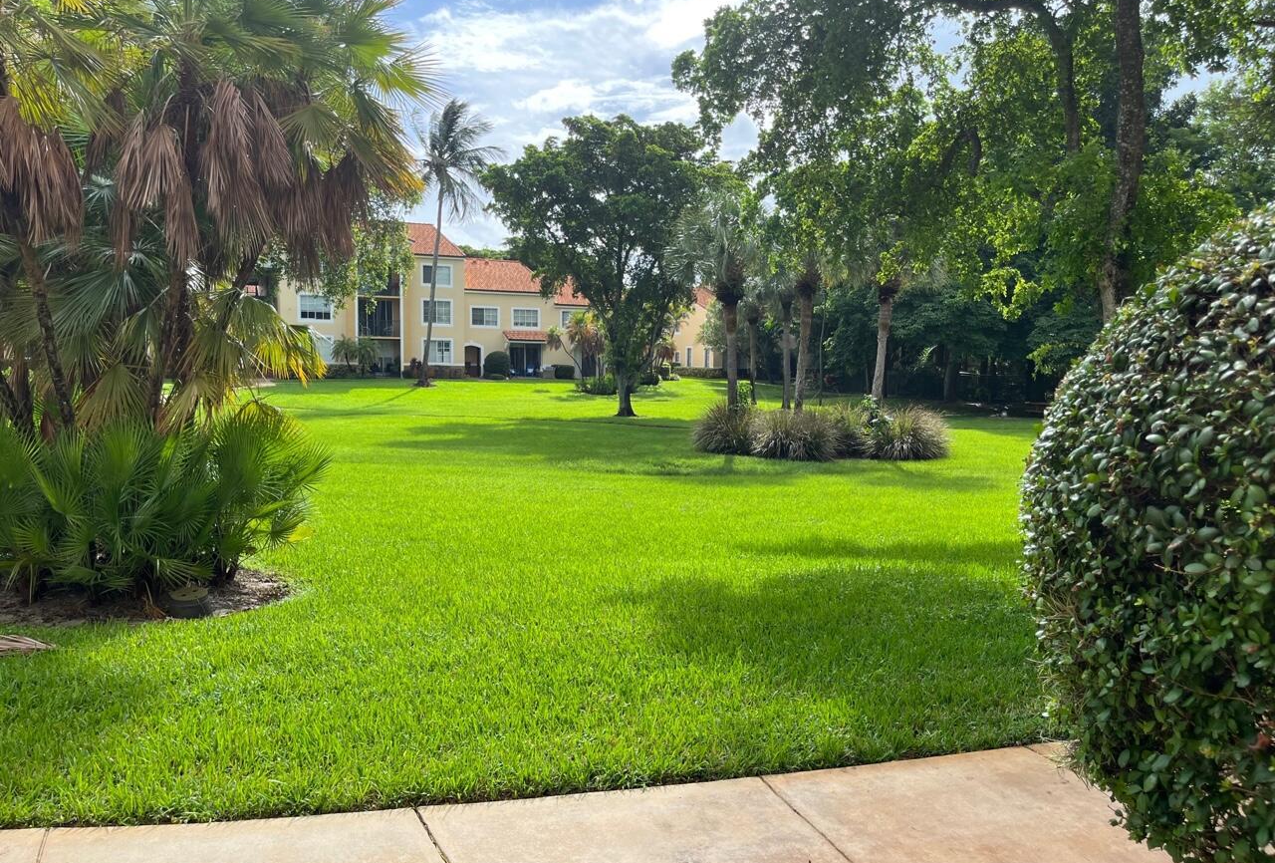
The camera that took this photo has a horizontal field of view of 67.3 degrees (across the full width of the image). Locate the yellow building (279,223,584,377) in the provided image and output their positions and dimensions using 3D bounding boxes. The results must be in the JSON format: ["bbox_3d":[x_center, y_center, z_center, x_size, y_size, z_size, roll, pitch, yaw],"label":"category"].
[{"bbox_3d":[-15.600,-9.600,72.000,23.000,11.300,11.500,-1,4,-21],"label":"yellow building"}]

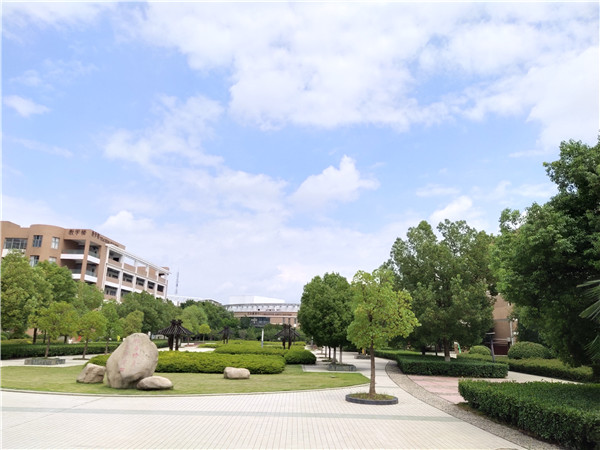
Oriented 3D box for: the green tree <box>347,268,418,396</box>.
[{"bbox_3d":[2.322,2.991,12.196,1.991,3.557,1.991,-1,-15,10],"label":"green tree"}]

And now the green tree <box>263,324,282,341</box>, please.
[{"bbox_3d":[-5.533,22.217,87.182,4.021,4.283,4.021,1,-15,0],"label":"green tree"}]

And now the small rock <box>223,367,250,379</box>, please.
[{"bbox_3d":[-2.605,6.125,18.026,1.080,0.470,0.720,1,-15,0],"label":"small rock"}]

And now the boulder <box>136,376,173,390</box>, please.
[{"bbox_3d":[-4.232,4.616,12.602,0.999,0.322,0.650,6,-15,-17],"label":"boulder"}]

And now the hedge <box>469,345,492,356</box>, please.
[{"bbox_3d":[14.812,10.646,35.557,1.974,1.463,1.974,1,-15,0],"label":"hedge"}]

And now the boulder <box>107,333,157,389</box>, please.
[{"bbox_3d":[-5.081,4.084,13.154,1.480,1.588,1.050,6,-15,-19],"label":"boulder"}]

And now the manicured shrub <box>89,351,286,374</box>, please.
[{"bbox_3d":[-6.231,7.149,22.690,10.900,0.680,5.600,1,-15,0],"label":"manicured shrub"}]

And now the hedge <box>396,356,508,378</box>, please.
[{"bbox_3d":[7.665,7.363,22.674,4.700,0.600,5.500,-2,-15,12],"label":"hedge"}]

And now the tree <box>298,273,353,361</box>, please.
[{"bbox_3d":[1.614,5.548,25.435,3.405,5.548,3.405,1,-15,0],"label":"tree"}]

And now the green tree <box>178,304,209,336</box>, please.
[{"bbox_3d":[-19.197,17.685,77.940,5.253,6.664,5.253,5,-15,-13],"label":"green tree"}]

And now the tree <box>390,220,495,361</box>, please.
[{"bbox_3d":[8.013,3.869,24.366,5.858,8.563,5.858,1,-15,0],"label":"tree"}]

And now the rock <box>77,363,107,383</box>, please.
[{"bbox_3d":[-6.615,4.683,13.684,0.804,0.619,0.750,8,-16,-23],"label":"rock"}]

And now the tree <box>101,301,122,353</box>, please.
[{"bbox_3d":[-15.750,8.516,35.915,2.066,4.285,2.066,1,-15,0],"label":"tree"}]

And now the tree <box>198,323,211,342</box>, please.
[{"bbox_3d":[-18.683,21.520,85.211,2.356,3.995,2.356,1,-15,0],"label":"tree"}]

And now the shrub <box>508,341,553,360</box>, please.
[{"bbox_3d":[13.838,7.784,25.960,2.352,1.673,2.352,-6,-16,27],"label":"shrub"}]

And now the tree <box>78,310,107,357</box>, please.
[{"bbox_3d":[-12.495,6.610,26.089,1.529,2.864,1.529,8,-16,-24],"label":"tree"}]

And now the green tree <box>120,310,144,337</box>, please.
[{"bbox_3d":[-16.486,10.432,42.645,2.356,3.955,2.356,1,-15,0],"label":"green tree"}]

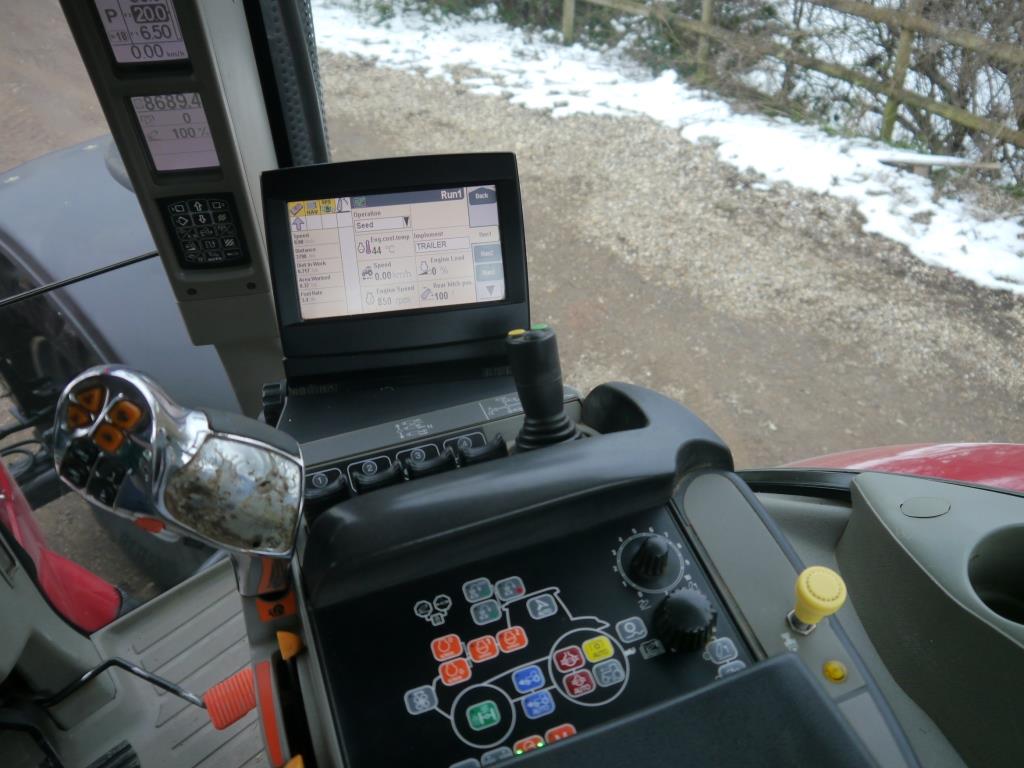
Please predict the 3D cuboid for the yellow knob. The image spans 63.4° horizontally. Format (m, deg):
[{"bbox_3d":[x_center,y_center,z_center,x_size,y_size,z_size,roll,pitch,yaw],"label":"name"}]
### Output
[{"bbox_3d":[0.191,0.135,0.519,0.030,0.036,0.030,-9,49,-11],"label":"yellow knob"}]

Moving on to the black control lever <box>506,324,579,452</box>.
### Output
[{"bbox_3d":[0.021,0.004,0.588,0.050,0.098,0.050,-5,29,3],"label":"black control lever"}]

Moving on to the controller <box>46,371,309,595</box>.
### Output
[{"bbox_3d":[-0.191,0.053,0.487,0.130,0.115,0.080,1,29,6],"label":"controller"}]

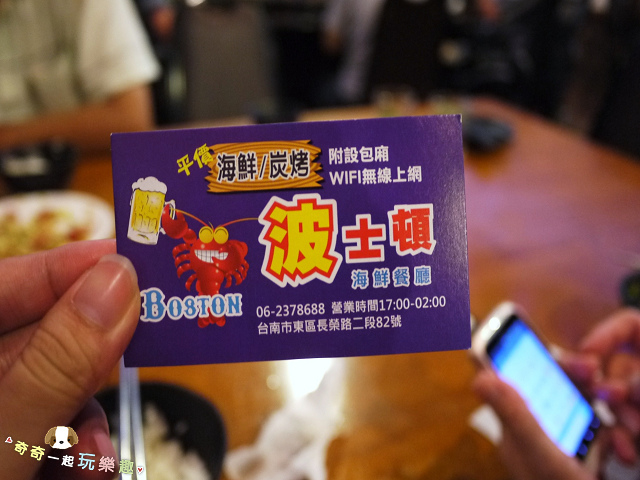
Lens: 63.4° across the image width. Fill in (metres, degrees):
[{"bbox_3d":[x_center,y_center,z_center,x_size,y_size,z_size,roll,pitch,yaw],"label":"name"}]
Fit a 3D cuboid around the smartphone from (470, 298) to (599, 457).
[{"bbox_3d":[0.171,0.114,0.401,0.123,0.011,0.064,51,50,5],"label":"smartphone"}]

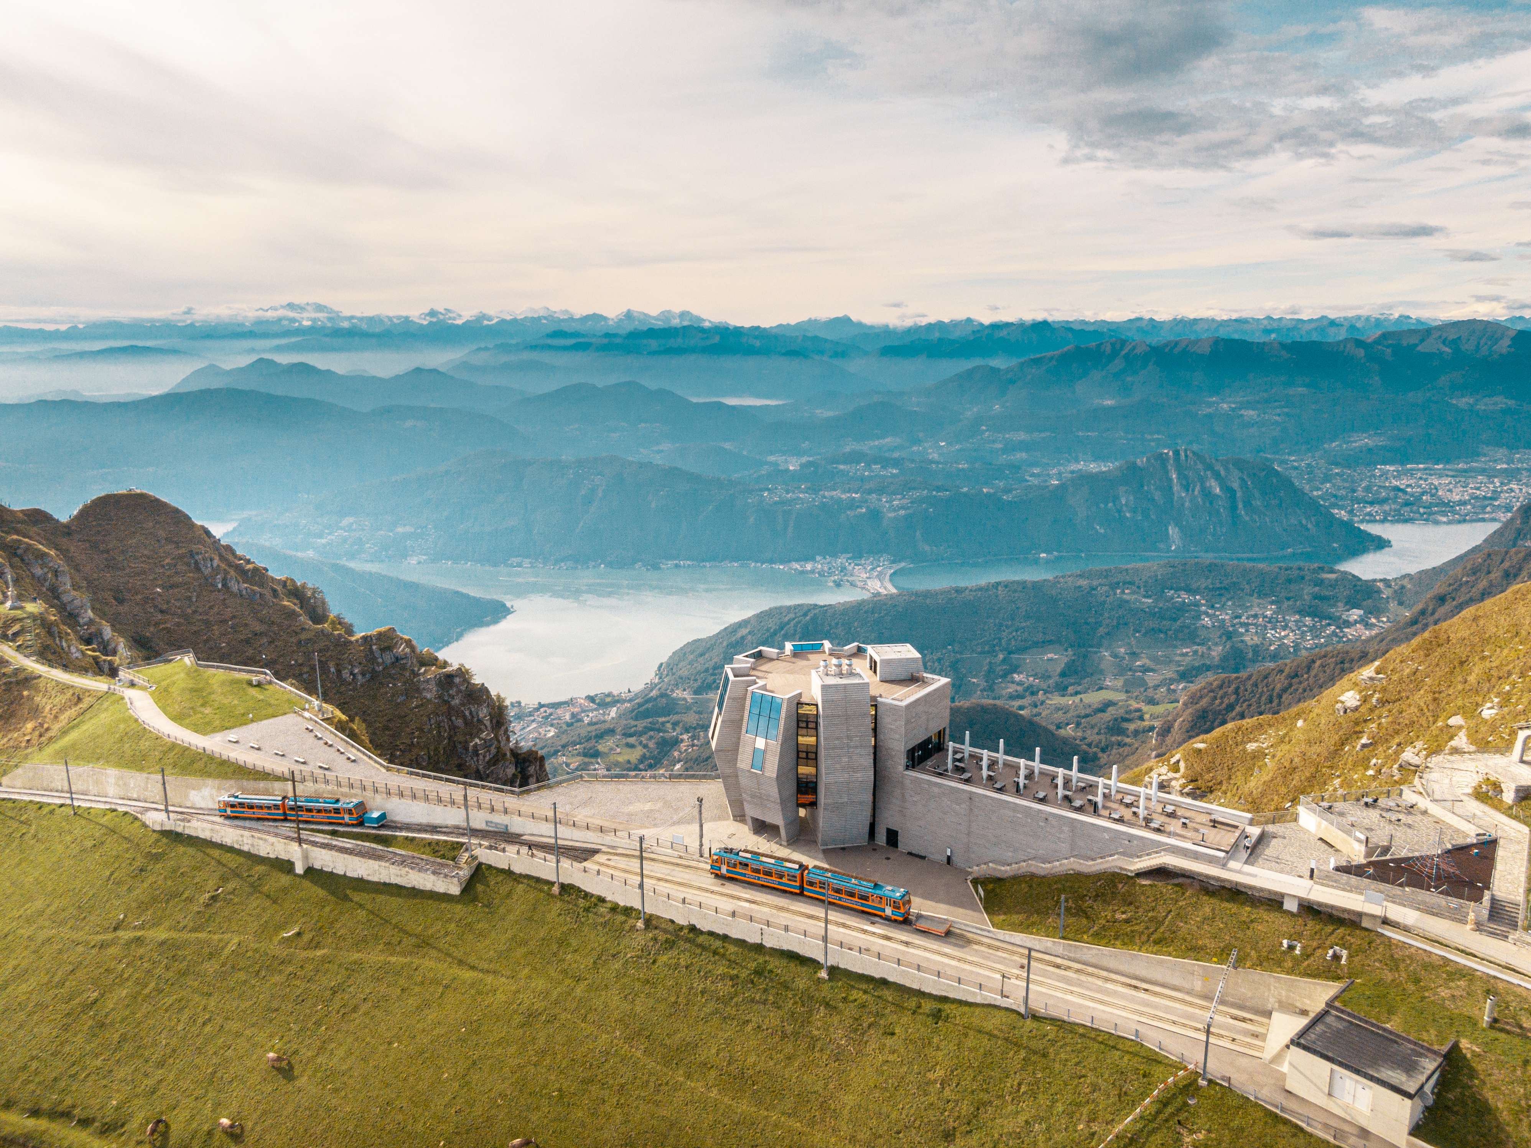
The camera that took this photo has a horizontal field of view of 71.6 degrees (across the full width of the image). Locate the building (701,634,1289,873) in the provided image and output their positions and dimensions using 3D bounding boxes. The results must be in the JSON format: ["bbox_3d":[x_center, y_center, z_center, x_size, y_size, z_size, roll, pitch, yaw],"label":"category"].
[{"bbox_3d":[23.150,22.200,127.770,66.200,21.500,27.300,9,15,35],"label":"building"}]

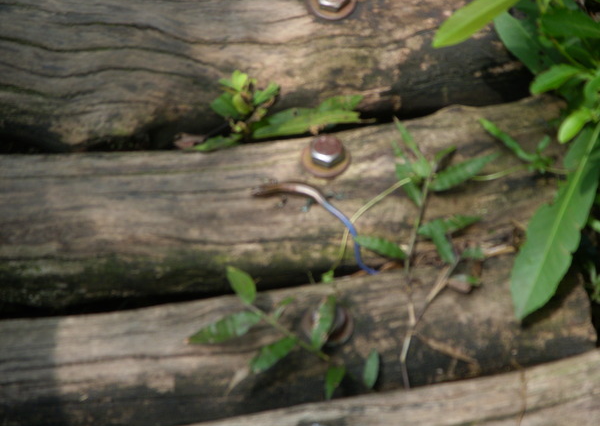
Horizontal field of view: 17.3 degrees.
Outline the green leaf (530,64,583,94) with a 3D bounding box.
[{"bbox_3d":[0.163,-0.083,1.258,0.035,0.006,0.015,-21,50,-13],"label":"green leaf"}]

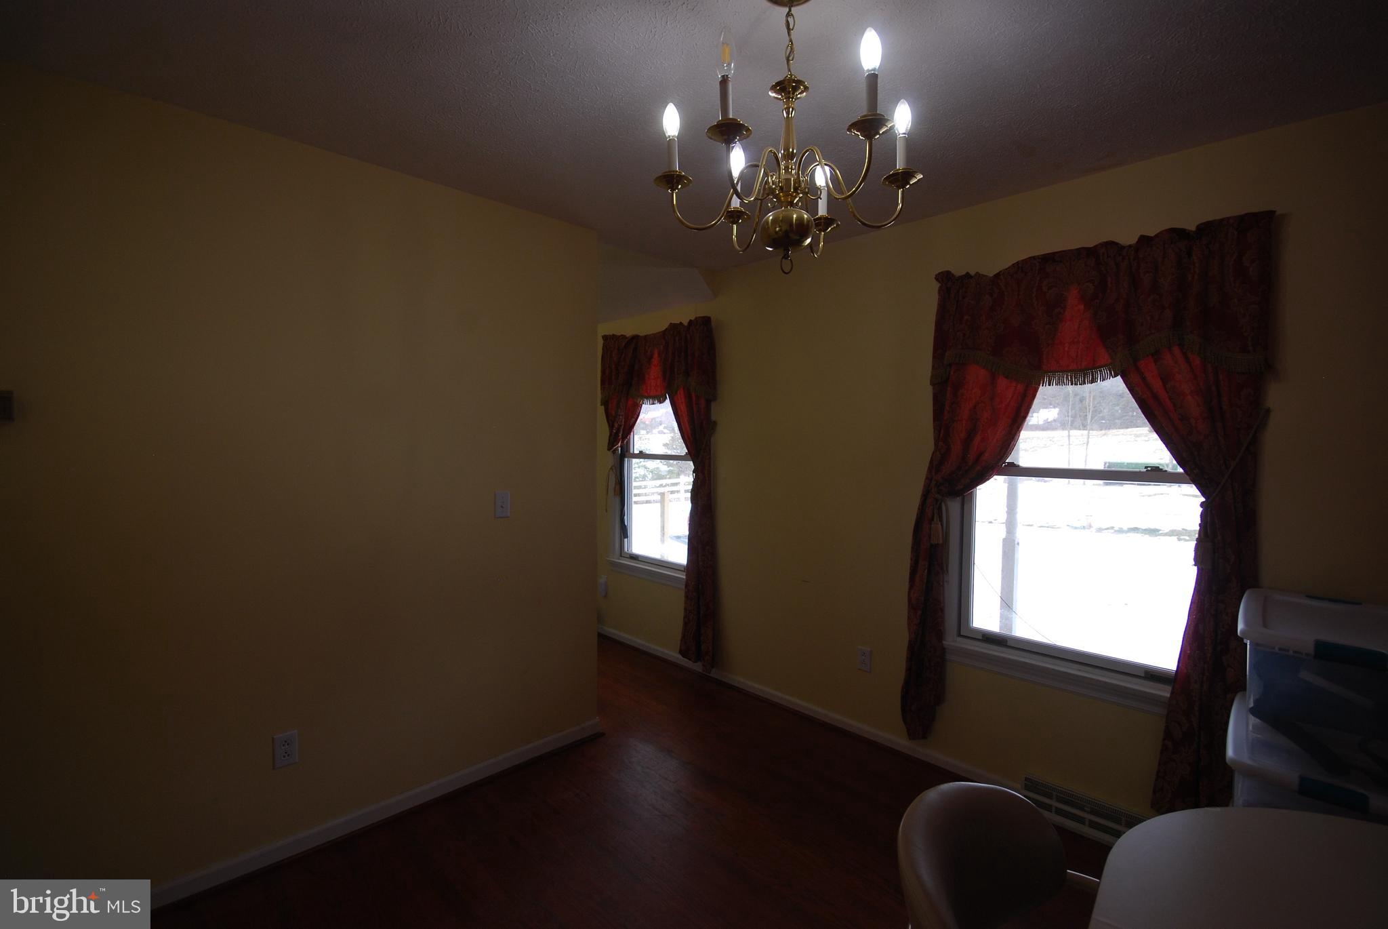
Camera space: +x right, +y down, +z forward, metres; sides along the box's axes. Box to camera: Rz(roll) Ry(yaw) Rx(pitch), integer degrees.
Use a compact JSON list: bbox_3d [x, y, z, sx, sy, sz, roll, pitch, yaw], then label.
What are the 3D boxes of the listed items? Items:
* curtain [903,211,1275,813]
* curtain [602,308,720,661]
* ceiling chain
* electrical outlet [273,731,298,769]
[{"bbox_3d":[1.343,0.222,2.173,1.100,2.020,0.140,3,4,44],"label":"curtain"},{"bbox_3d":[-0.254,0.181,3.695,1.060,2.090,0.140,3,4,44],"label":"curtain"},{"bbox_3d":[0.206,-0.922,1.257,0.023,0.145,0.023,3,4,44],"label":"ceiling chain"},{"bbox_3d":[-1.396,0.975,1.978,0.071,0.115,0.010,-2,4,-42],"label":"electrical outlet"}]

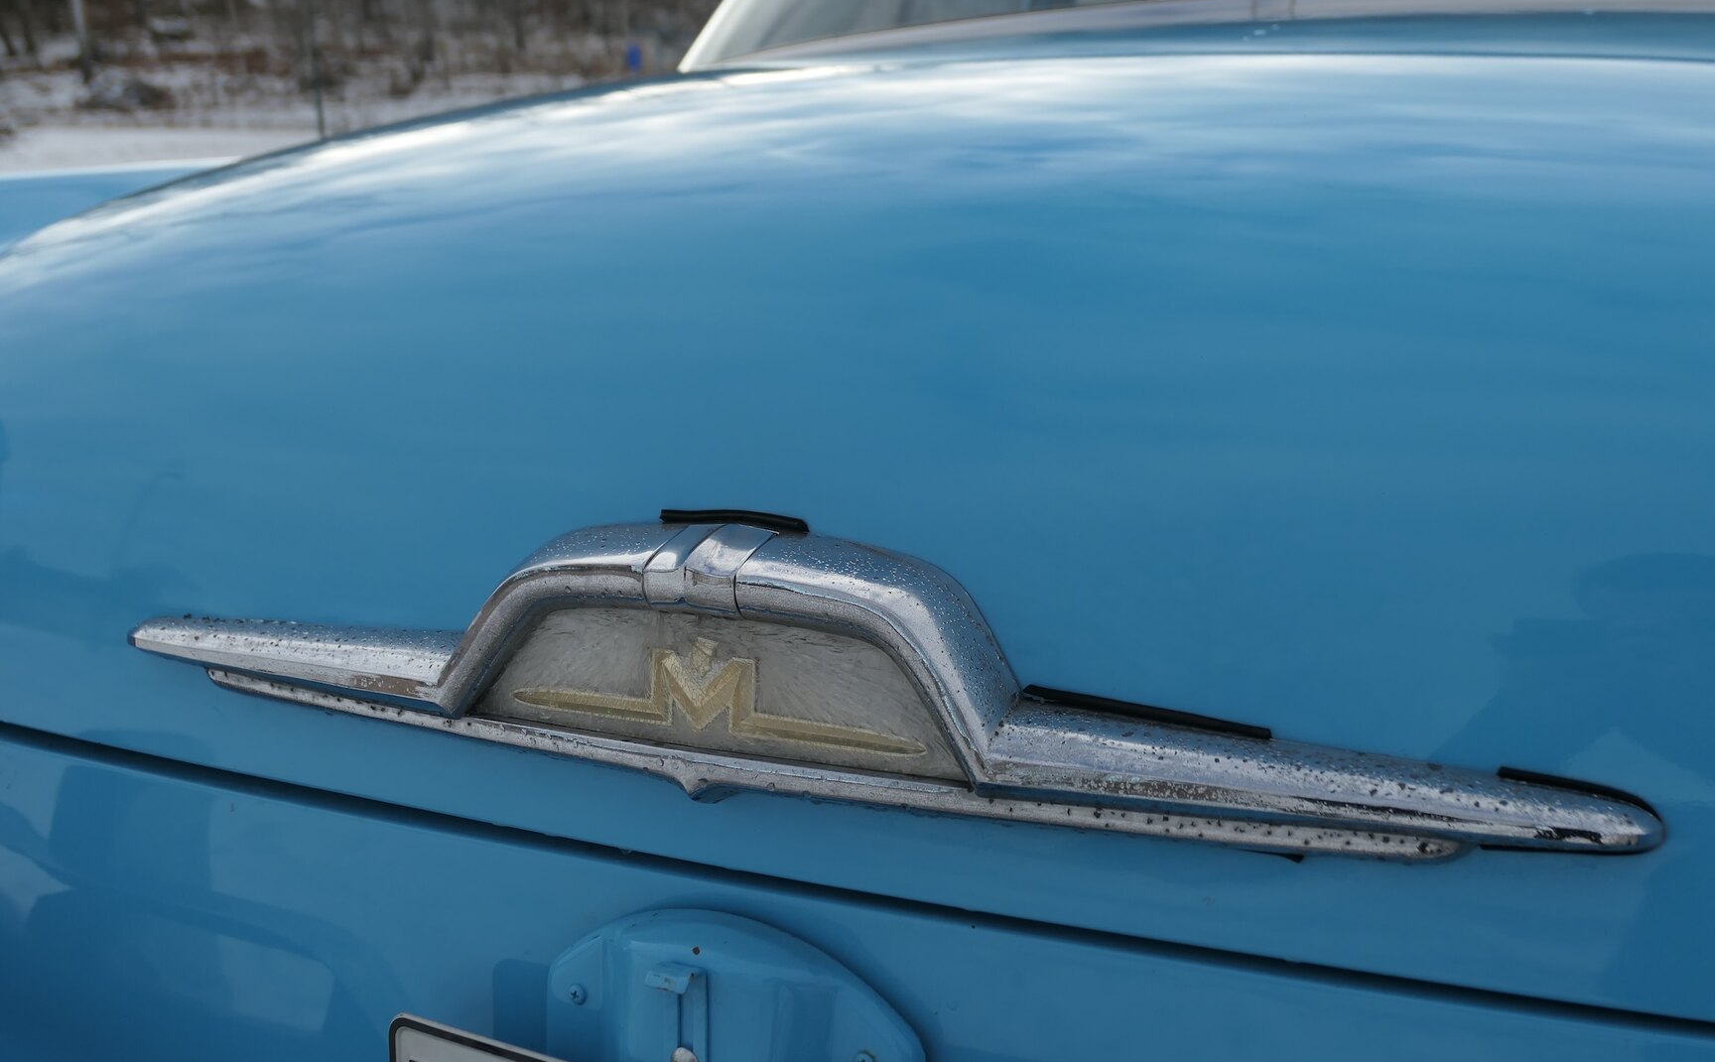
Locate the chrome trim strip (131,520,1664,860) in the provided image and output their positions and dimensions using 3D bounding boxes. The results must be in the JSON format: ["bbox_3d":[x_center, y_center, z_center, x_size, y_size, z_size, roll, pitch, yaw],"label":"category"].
[{"bbox_3d":[-0.056,0.049,0.637,0.660,0.105,0.043,4,7,28],"label":"chrome trim strip"}]

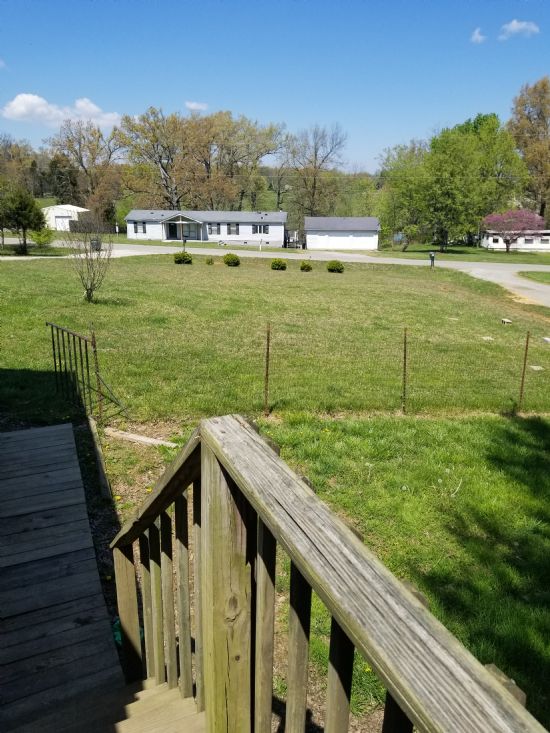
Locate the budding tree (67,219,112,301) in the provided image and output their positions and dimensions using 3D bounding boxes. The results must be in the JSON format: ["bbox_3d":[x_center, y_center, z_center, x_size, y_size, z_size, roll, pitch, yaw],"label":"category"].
[{"bbox_3d":[-6.290,-3.583,18.700,1.500,2.650,1.450,1,16,0],"label":"budding tree"}]

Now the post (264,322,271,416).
[{"bbox_3d":[-0.097,0.041,7.450,0.050,1.300,0.050,1,16,0],"label":"post"}]

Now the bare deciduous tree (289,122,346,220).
[{"bbox_3d":[6.336,-28.575,86.485,8.800,17.709,8.500,1,16,0],"label":"bare deciduous tree"}]

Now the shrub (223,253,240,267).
[{"bbox_3d":[-2.843,-7.061,36.400,1.100,0.880,1.080,1,16,0],"label":"shrub"}]

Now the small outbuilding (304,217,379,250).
[{"bbox_3d":[8.500,-16.818,69.347,9.000,3.750,6.600,2,16,4],"label":"small outbuilding"}]

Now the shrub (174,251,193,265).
[{"bbox_3d":[-6.202,-7.377,37.400,1.200,0.860,1.150,1,16,0],"label":"shrub"}]

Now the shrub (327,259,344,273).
[{"bbox_3d":[3.824,-6.371,34.800,1.100,0.820,1.080,1,16,0],"label":"shrub"}]

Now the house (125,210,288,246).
[{"bbox_3d":[-8.628,-18.680,74.133,20.800,4.350,8.900,1,16,1],"label":"house"}]

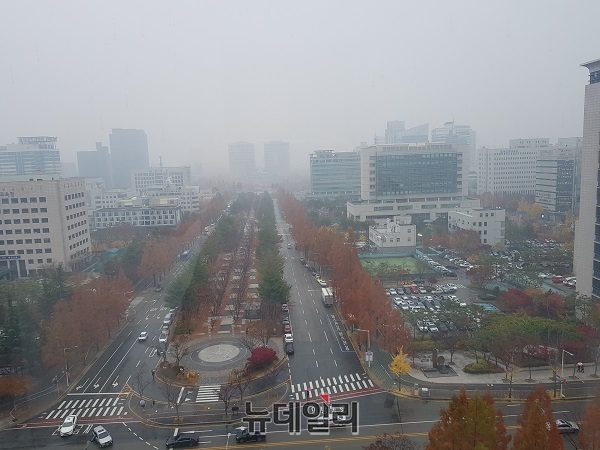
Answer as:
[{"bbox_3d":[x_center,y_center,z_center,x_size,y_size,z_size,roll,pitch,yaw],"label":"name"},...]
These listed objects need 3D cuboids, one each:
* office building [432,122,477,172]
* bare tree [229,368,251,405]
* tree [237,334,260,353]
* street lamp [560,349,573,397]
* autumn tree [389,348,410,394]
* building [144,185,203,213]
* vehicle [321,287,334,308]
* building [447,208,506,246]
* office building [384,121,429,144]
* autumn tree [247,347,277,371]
[{"bbox_3d":[226.730,-105.440,668.510,57.180,82.990,32.000,-3,8,-4],"label":"office building"},{"bbox_3d":[-10.730,28.410,79.160,3.890,6.750,3.890,-3,8,-4],"label":"bare tree"},{"bbox_3d":[-11.351,26.241,100.441,4.800,4.100,4.600,-2,8,-4],"label":"tree"},{"bbox_3d":[45.282,25.620,76.339,0.400,8.350,2.200,-2,8,-4],"label":"street lamp"},{"bbox_3d":[18.109,26.190,81.727,4.080,8.740,4.080,-3,8,-4],"label":"autumn tree"},{"bbox_3d":[-108.600,-20.850,385.960,46.580,22.870,20.000,-3,8,-4],"label":"building"},{"bbox_3d":[8.180,21.717,134.891,2.400,3.400,8.500,-3,8,-4],"label":"vehicle"},{"bbox_3d":[86.337,-0.103,220.642,16.000,16.900,25.000,-2,8,-4],"label":"building"},{"bbox_3d":[169.529,-117.519,738.783,70.740,101.310,36.000,-2,8,-4],"label":"office building"},{"bbox_3d":[-7.918,27.248,94.221,6.000,3.600,5.600,-2,8,-4],"label":"autumn tree"}]

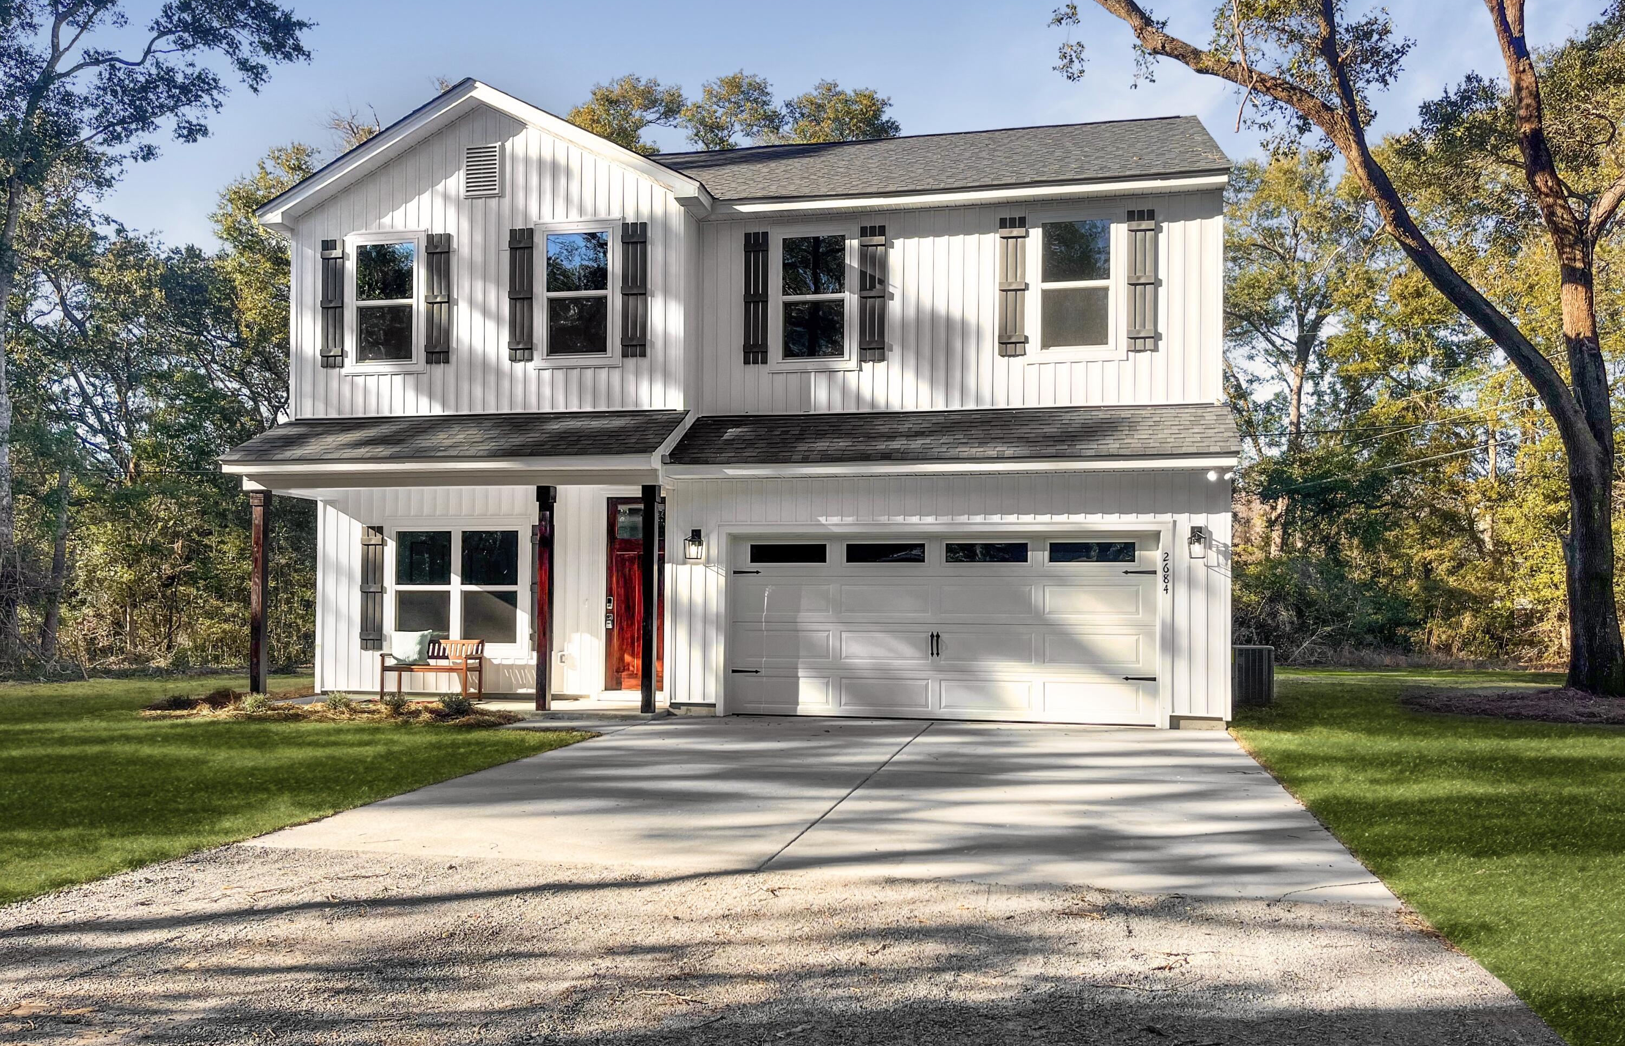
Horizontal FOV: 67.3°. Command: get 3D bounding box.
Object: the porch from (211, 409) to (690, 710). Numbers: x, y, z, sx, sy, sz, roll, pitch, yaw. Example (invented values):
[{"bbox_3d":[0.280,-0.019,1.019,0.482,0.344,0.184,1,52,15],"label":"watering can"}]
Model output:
[{"bbox_3d":[-4.248,0.436,14.829,5.525,3.581,1.865,0,-2,12],"label":"porch"}]

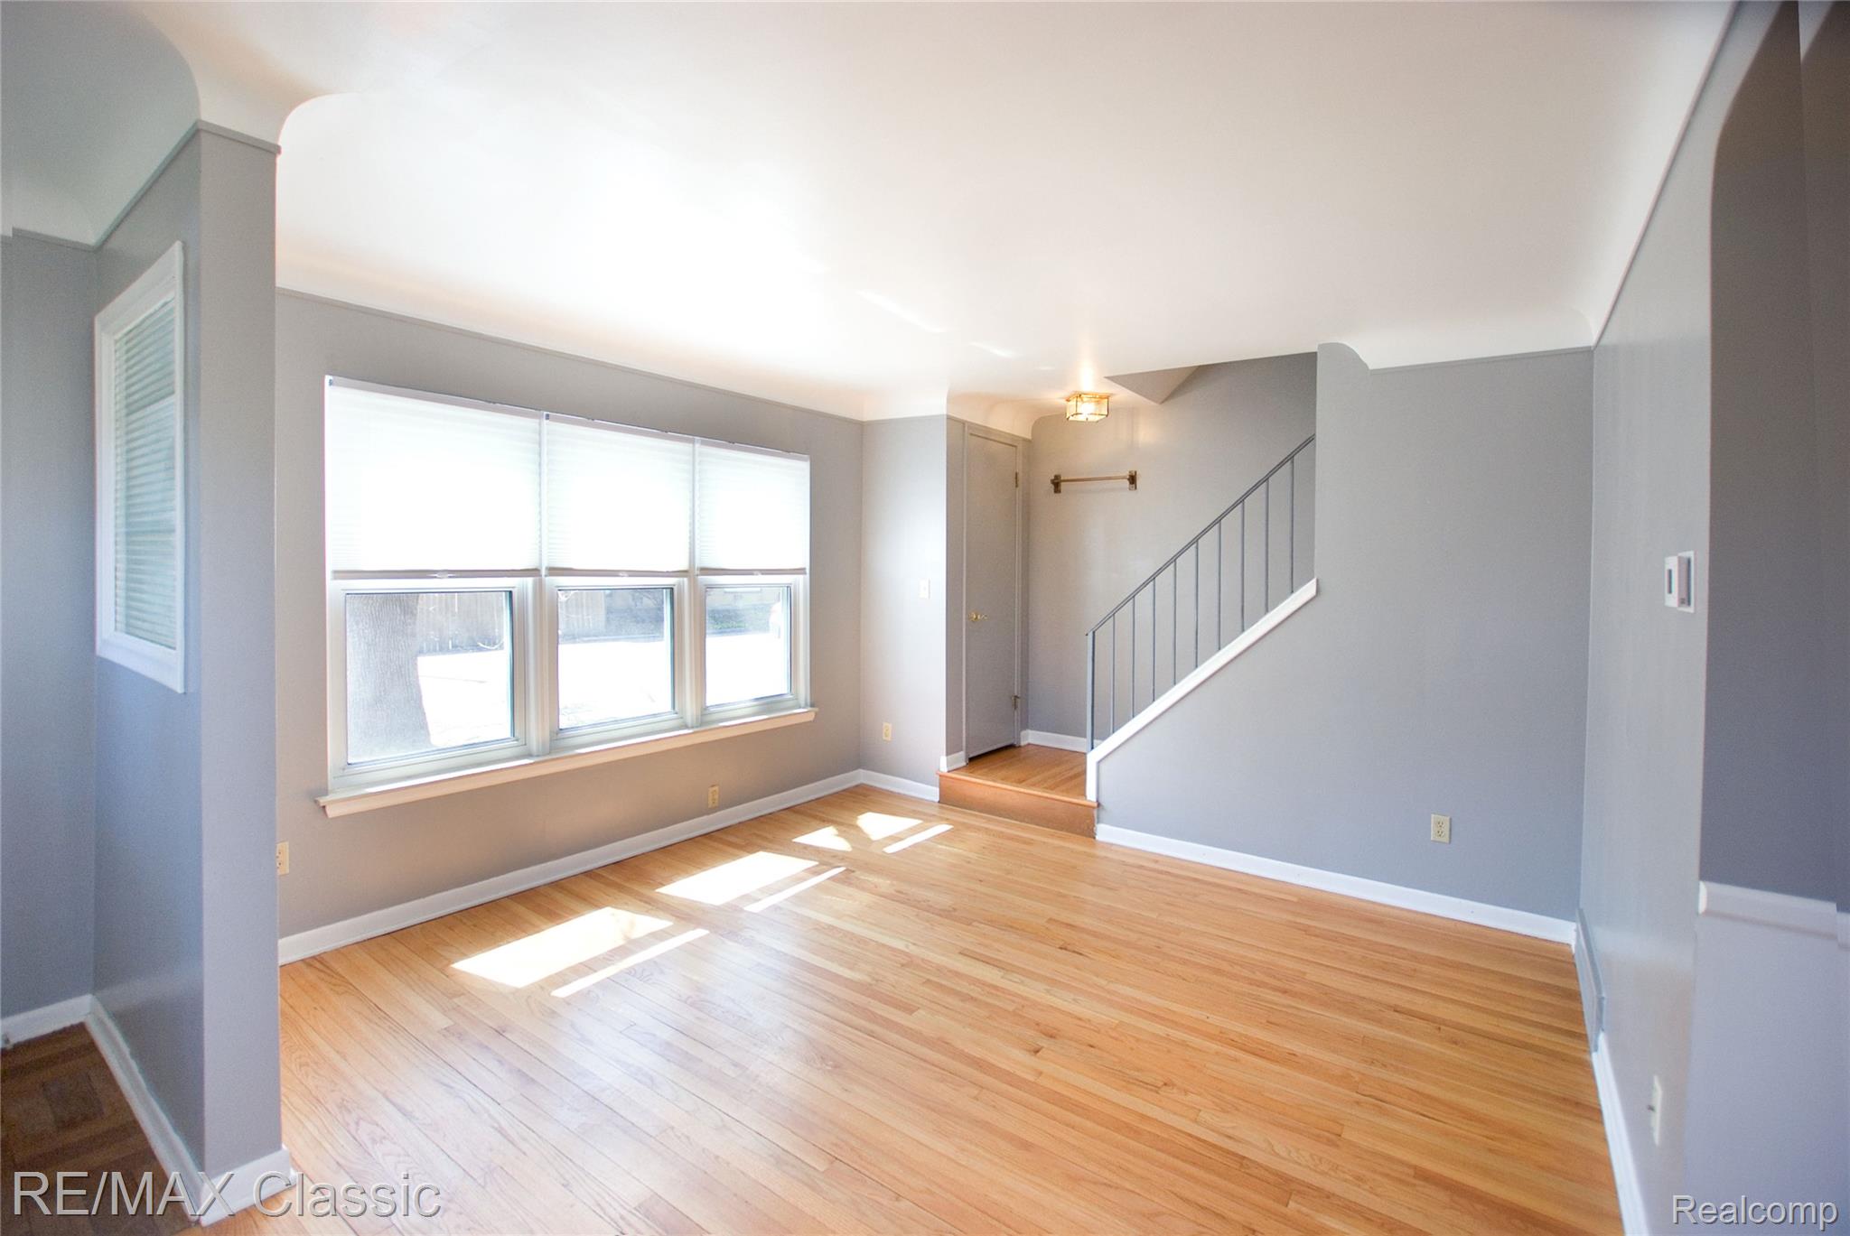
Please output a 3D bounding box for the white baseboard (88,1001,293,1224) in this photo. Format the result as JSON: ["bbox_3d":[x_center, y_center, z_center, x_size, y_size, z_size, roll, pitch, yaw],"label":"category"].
[{"bbox_3d":[-2.040,1.258,2.077,1.270,0.094,0.171,2,3,36],"label":"white baseboard"}]

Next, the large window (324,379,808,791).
[{"bbox_3d":[-1.496,-0.154,3.837,0.101,1.558,2.475,2,3,36],"label":"large window"}]

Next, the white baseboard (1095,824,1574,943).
[{"bbox_3d":[1.744,1.206,3.596,2.006,0.092,0.018,2,3,36],"label":"white baseboard"}]

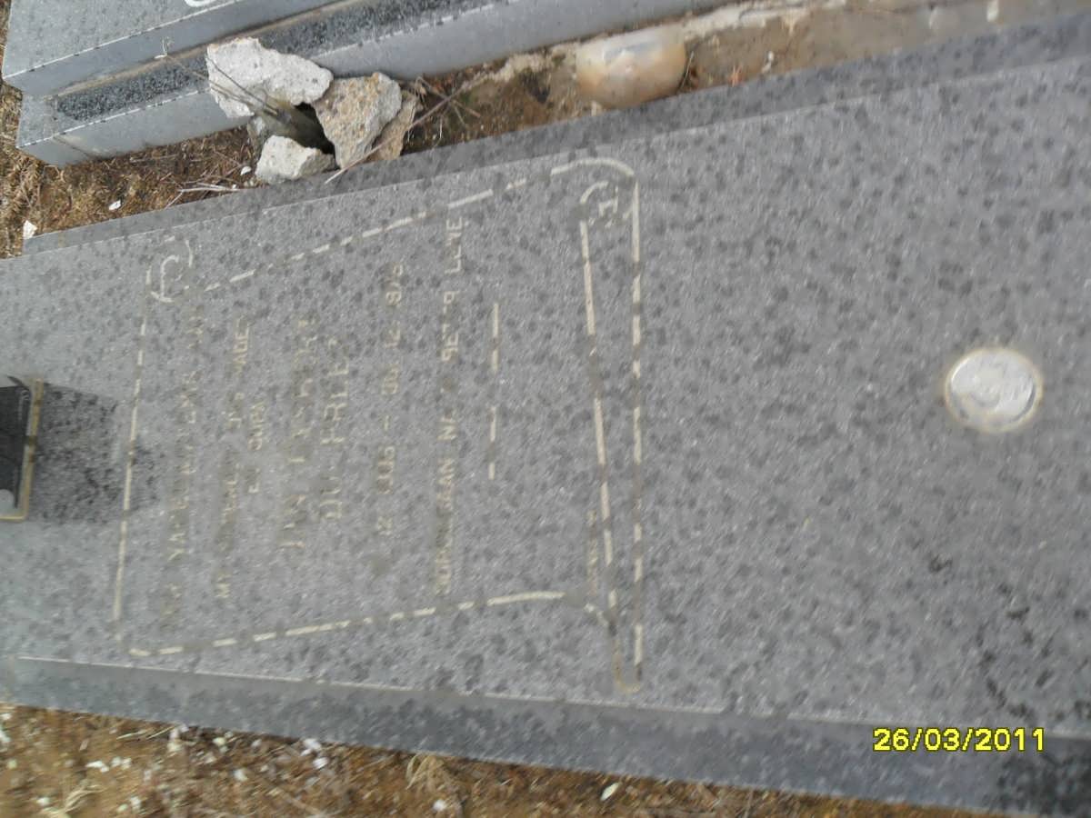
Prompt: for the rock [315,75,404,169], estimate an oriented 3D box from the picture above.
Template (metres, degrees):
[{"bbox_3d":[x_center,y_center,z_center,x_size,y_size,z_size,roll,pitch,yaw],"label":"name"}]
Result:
[{"bbox_3d":[-0.343,-0.533,1.586,0.130,0.110,0.165,9,84,24],"label":"rock"}]

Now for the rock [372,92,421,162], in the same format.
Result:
[{"bbox_3d":[-0.297,-0.526,1.605,0.085,0.075,0.145,16,87,24],"label":"rock"}]

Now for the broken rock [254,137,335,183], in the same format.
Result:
[{"bbox_3d":[-0.479,-0.488,1.657,0.130,0.085,0.090,5,83,23],"label":"broken rock"}]

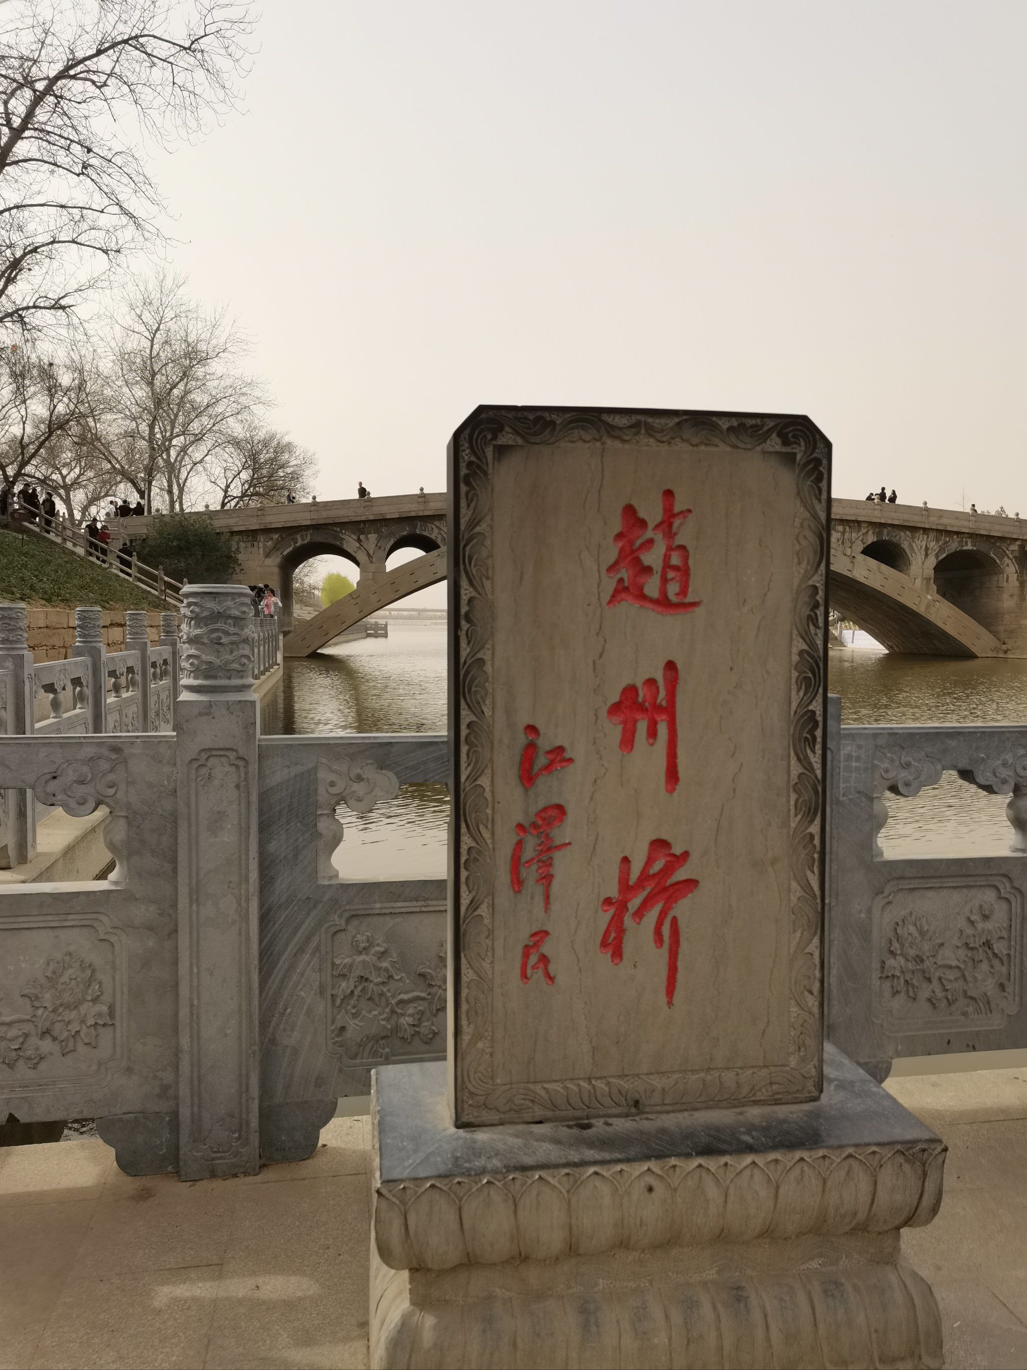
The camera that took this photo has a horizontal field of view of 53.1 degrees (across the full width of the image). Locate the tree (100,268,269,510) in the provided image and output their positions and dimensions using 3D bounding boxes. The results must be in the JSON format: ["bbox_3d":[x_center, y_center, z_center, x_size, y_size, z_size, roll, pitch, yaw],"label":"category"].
[{"bbox_3d":[-23.652,-20.084,73.000,11.637,18.983,11.000,0,3,0],"label":"tree"}]

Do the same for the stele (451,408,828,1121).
[{"bbox_3d":[0.242,0.155,2.011,0.725,1.338,0.130,-1,3,-8],"label":"stele"}]

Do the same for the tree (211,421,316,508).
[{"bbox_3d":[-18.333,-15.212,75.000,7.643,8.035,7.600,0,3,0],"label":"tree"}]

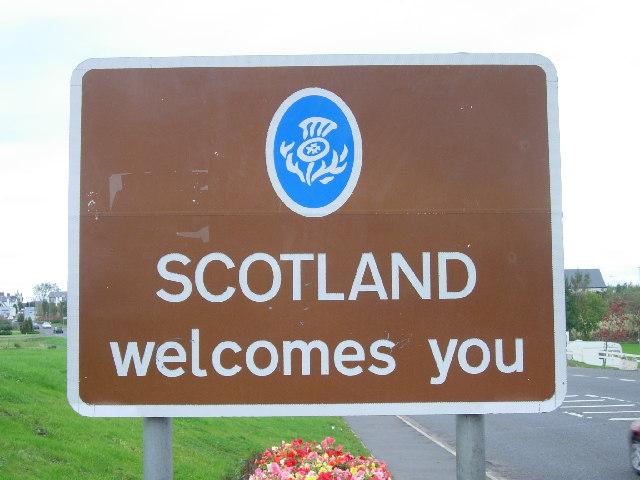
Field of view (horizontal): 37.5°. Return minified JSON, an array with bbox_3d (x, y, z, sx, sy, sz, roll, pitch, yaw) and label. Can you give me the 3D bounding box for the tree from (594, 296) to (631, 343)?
[{"bbox_3d":[17.372,4.722,56.000,2.095,2.732,1.991,-2,-5,17],"label":"tree"}]

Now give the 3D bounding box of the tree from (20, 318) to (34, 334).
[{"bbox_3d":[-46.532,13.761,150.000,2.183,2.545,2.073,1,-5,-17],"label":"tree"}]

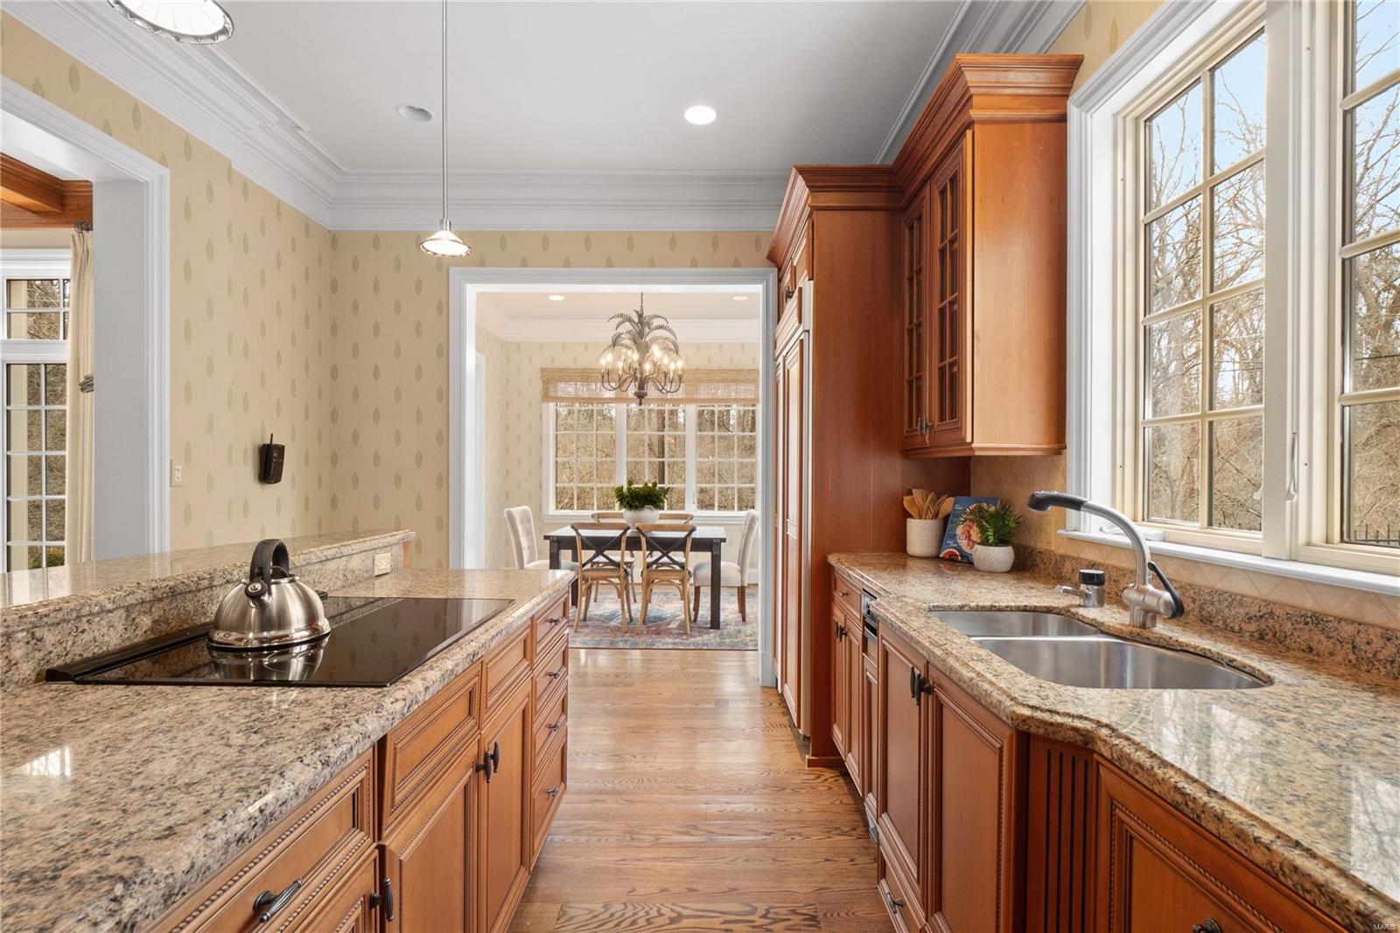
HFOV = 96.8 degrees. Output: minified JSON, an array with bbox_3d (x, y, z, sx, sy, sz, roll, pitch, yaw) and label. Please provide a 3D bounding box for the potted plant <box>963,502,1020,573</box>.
[{"bbox_3d":[1.083,0.262,2.310,0.195,0.245,0.190,0,0,0],"label":"potted plant"}]

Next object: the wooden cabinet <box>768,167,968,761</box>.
[{"bbox_3d":[0.800,0.030,3.200,0.790,2.590,1.120,0,0,1],"label":"wooden cabinet"}]

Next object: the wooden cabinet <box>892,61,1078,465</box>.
[{"bbox_3d":[0.990,-0.651,2.324,0.390,1.230,0.822,0,0,1],"label":"wooden cabinet"}]

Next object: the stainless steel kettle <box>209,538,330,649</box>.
[{"bbox_3d":[-0.982,0.281,1.430,0.230,0.220,0.230,0,0,-16],"label":"stainless steel kettle"}]

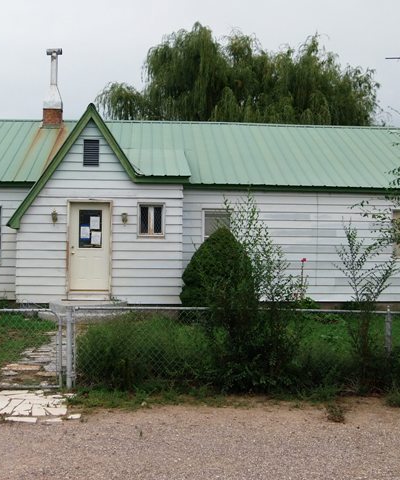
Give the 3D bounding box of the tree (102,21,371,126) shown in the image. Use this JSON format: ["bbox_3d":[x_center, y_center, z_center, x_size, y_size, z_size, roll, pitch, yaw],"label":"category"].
[{"bbox_3d":[1.850,-4.400,30.000,13.800,12.500,11.500,1,-1,-3],"label":"tree"}]

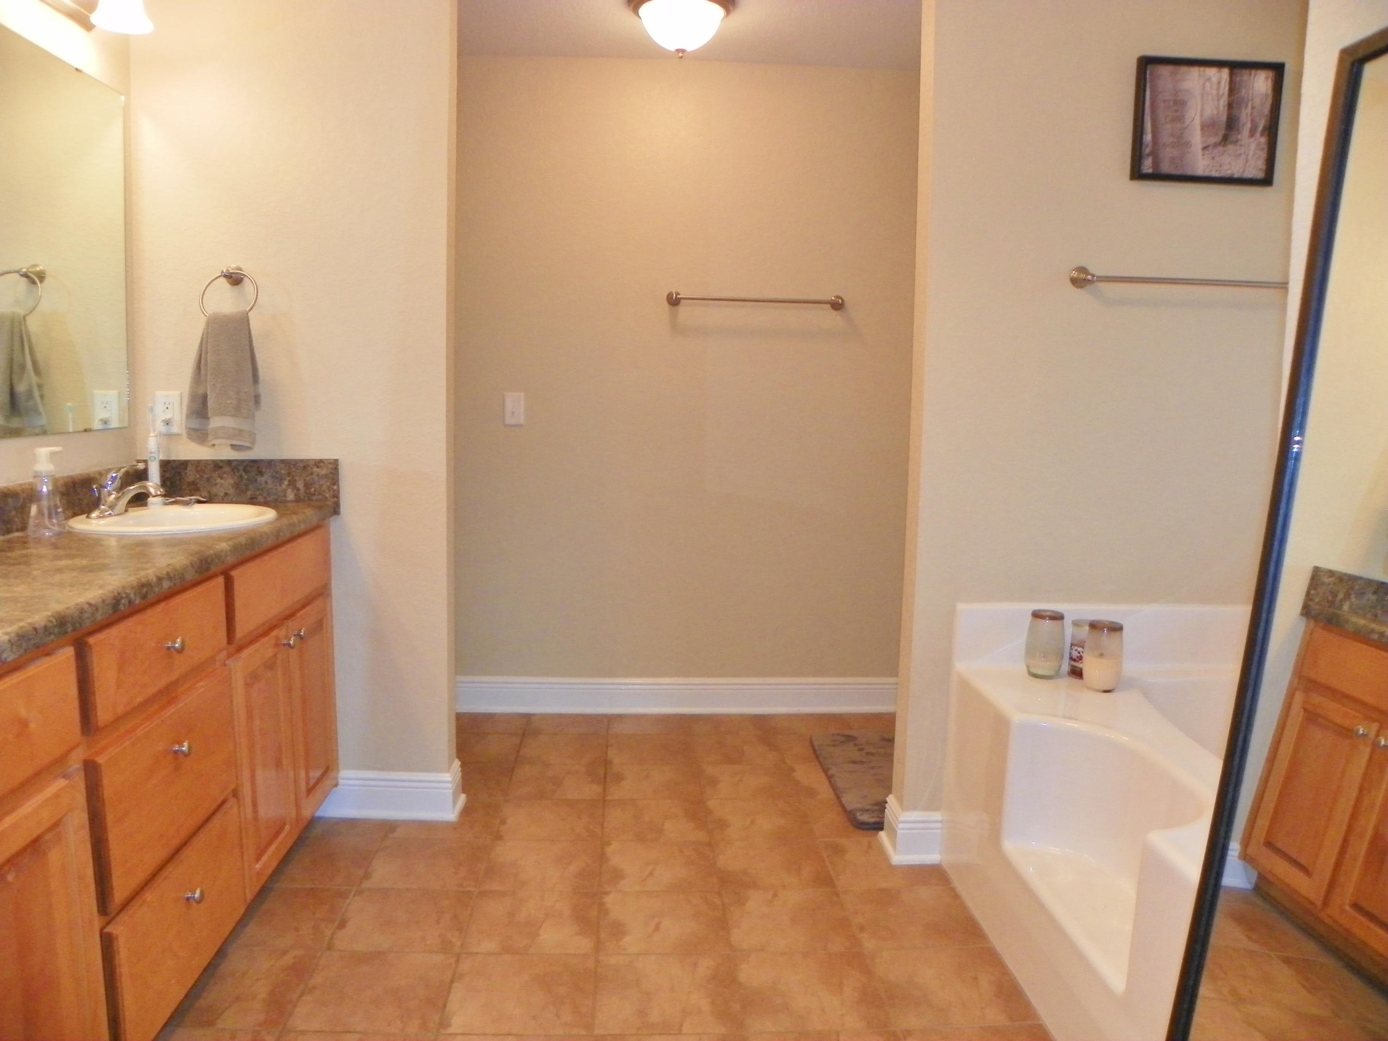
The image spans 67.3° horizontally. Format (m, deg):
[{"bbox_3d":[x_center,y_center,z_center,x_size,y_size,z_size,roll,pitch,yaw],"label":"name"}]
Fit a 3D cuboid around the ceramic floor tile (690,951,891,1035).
[{"bbox_3d":[0.232,0.972,2.163,0.320,0.012,0.300,1,7,-4],"label":"ceramic floor tile"}]

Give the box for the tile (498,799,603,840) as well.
[{"bbox_3d":[-0.410,0.870,3.027,0.298,0.010,0.298,1,7,-4],"label":"tile"}]

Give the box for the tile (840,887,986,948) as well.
[{"bbox_3d":[0.518,0.944,2.474,0.302,0.010,0.302,1,7,-4],"label":"tile"}]

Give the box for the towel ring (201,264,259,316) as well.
[{"bbox_3d":[-1.231,-0.598,2.762,0.156,0.164,0.066,1,7,-4],"label":"towel ring"}]

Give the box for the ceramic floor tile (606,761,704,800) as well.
[{"bbox_3d":[-0.130,0.840,3.342,0.298,0.010,0.298,1,7,-4],"label":"ceramic floor tile"}]

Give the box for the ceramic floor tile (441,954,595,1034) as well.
[{"bbox_3d":[-0.354,0.983,2.166,0.300,0.012,0.300,1,7,-4],"label":"ceramic floor tile"}]

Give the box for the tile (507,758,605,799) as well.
[{"bbox_3d":[-0.437,0.843,3.357,0.300,0.012,0.300,1,7,-4],"label":"tile"}]

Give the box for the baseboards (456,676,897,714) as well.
[{"bbox_3d":[-0.048,0.692,4.110,1.800,0.142,0.022,1,7,-4],"label":"baseboards"}]

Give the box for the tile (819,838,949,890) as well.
[{"bbox_3d":[0.505,0.911,2.782,0.300,0.012,0.300,1,7,-4],"label":"tile"}]

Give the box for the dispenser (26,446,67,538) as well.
[{"bbox_3d":[-1.341,-0.061,2.155,0.080,0.189,0.074,-2,8,-26],"label":"dispenser"}]

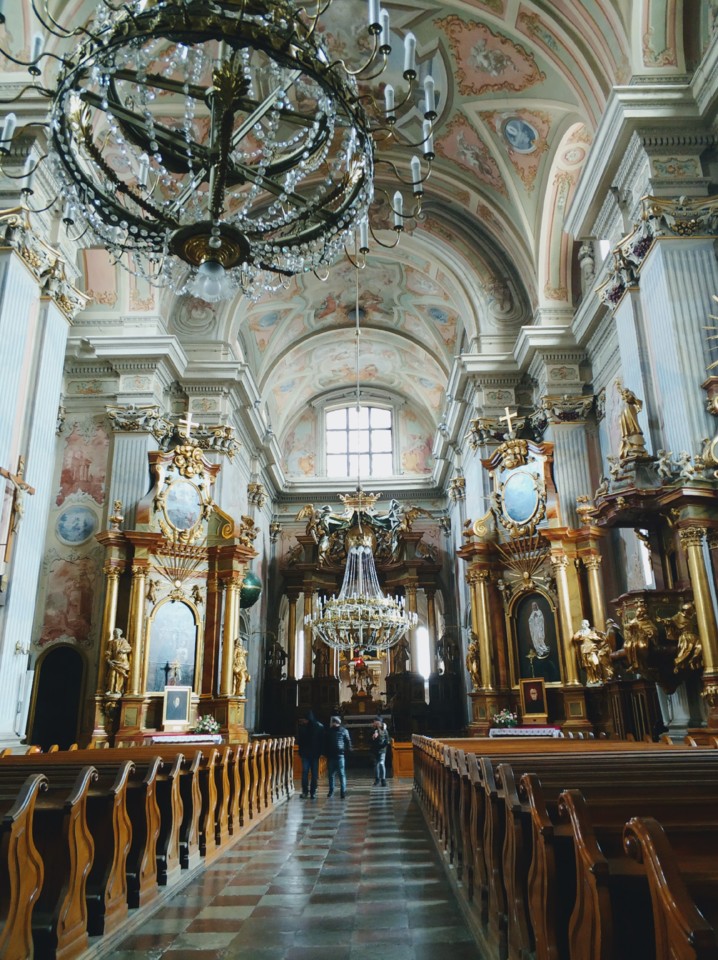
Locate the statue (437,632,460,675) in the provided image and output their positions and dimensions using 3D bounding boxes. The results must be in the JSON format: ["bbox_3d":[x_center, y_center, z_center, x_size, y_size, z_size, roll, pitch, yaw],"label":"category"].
[{"bbox_3d":[4.174,8.062,34.791,1.050,1.864,0.750,-4,-18,9],"label":"statue"}]

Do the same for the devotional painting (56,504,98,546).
[{"bbox_3d":[-9.253,1.497,24.545,1.420,1.410,0.100,-1,-18,0],"label":"devotional painting"}]

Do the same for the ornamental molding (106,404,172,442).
[{"bbox_3d":[-7.442,-1.845,25.354,1.714,0.830,1.575,-1,-18,1],"label":"ornamental molding"}]

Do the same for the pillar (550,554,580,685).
[{"bbox_3d":[5.951,3.983,21.472,0.520,3.699,0.520,-1,-18,1],"label":"pillar"}]

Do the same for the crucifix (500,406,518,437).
[{"bbox_3d":[4.935,-1.921,24.529,0.110,0.954,0.620,16,-24,-41],"label":"crucifix"}]

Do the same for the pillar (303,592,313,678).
[{"bbox_3d":[-2.424,7.212,35.213,0.480,4.129,0.480,-1,-18,1],"label":"pillar"}]

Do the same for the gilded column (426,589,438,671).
[{"bbox_3d":[3.554,7.197,36.059,0.500,3.949,0.500,-1,-18,1],"label":"gilded column"}]

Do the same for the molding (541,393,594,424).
[{"bbox_3d":[7.048,-2.379,25.319,1.780,0.950,0.550,-1,-18,0],"label":"molding"}]

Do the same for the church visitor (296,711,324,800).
[{"bbox_3d":[-1.076,6.043,16.519,0.450,1.790,0.520,-17,-24,40],"label":"church visitor"}]

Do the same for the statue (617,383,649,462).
[{"bbox_3d":[5.777,-1.293,16.030,0.550,1.820,0.560,12,-22,-34],"label":"statue"}]

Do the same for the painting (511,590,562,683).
[{"bbox_3d":[5.164,4.531,21.519,1.320,2.548,0.120,-17,-24,40],"label":"painting"}]

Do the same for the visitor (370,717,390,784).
[{"bbox_3d":[0.562,7.069,19.536,0.480,1.727,0.470,4,-19,-16],"label":"visitor"}]

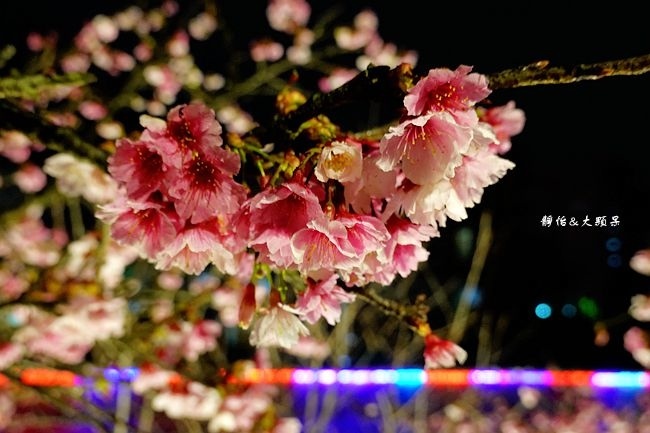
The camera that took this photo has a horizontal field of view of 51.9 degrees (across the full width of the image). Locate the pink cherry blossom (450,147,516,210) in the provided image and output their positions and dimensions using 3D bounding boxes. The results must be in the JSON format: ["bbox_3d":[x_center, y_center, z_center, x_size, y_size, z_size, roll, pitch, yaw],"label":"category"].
[{"bbox_3d":[0.068,-0.023,0.315,0.035,0.021,0.035,-41,-12,2],"label":"pink cherry blossom"}]

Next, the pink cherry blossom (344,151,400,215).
[{"bbox_3d":[0.024,-0.019,0.312,0.030,0.022,0.030,-2,-29,17],"label":"pink cherry blossom"}]

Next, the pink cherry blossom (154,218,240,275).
[{"bbox_3d":[-0.056,0.010,0.297,0.035,0.018,0.035,1,-37,-6],"label":"pink cherry blossom"}]

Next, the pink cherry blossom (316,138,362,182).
[{"bbox_3d":[0.007,-0.026,0.305,0.021,0.021,0.012,-1,6,6],"label":"pink cherry blossom"}]

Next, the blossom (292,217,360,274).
[{"bbox_3d":[0.000,0.008,0.290,0.030,0.030,0.018,0,37,0],"label":"blossom"}]

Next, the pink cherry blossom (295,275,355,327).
[{"bbox_3d":[-0.003,0.035,0.308,0.029,0.016,0.029,6,-48,-35],"label":"pink cherry blossom"}]

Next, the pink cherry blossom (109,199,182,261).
[{"bbox_3d":[-0.076,0.001,0.295,0.033,0.031,0.019,-2,30,11],"label":"pink cherry blossom"}]

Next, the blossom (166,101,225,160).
[{"bbox_3d":[-0.058,-0.037,0.297,0.027,0.027,0.016,1,6,-9],"label":"blossom"}]

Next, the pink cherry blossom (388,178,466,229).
[{"bbox_3d":[0.042,-0.011,0.305,0.037,0.017,0.037,8,-46,-45],"label":"pink cherry blossom"}]

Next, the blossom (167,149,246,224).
[{"bbox_3d":[-0.050,-0.015,0.287,0.033,0.033,0.020,0,14,-3],"label":"blossom"}]

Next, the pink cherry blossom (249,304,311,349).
[{"bbox_3d":[-0.021,0.048,0.305,0.028,0.018,0.028,0,-22,0],"label":"pink cherry blossom"}]

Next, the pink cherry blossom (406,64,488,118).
[{"bbox_3d":[0.050,-0.053,0.295,0.036,0.029,0.019,2,8,-15],"label":"pink cherry blossom"}]

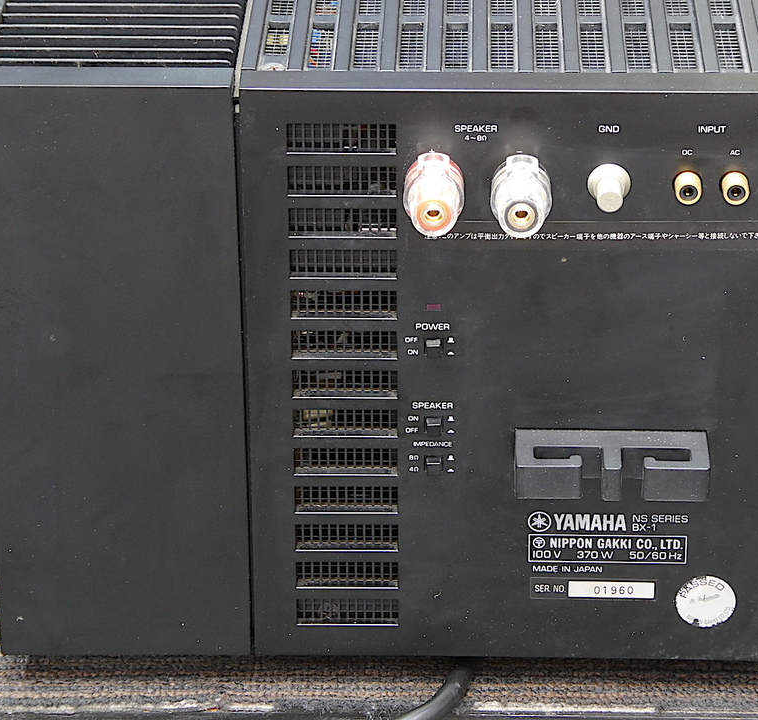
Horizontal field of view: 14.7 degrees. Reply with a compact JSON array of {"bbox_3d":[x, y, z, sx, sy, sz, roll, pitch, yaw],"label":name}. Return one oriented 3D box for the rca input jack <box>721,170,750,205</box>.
[{"bbox_3d":[0.112,-0.054,0.921,0.008,0.008,0.008,0,26,2],"label":"rca input jack"}]

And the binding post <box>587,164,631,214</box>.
[{"bbox_3d":[0.072,-0.052,0.919,0.014,0.014,0.015,0,26,2],"label":"binding post"}]

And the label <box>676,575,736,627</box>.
[{"bbox_3d":[0.110,0.082,0.990,0.020,0.020,0.001,0,26,2],"label":"label"}]

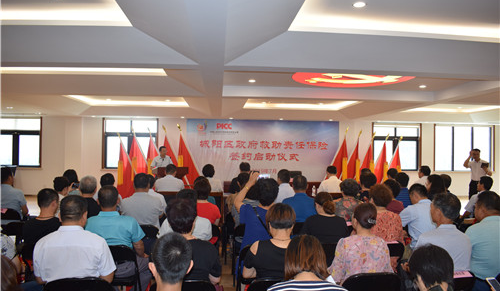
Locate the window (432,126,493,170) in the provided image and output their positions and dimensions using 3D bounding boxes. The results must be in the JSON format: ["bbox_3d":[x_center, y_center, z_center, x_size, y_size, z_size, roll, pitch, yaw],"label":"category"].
[{"bbox_3d":[7.894,0.111,13.862,2.220,1.740,0.150,1,-1,-4],"label":"window"}]

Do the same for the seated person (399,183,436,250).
[{"bbox_3d":[1.700,1.036,3.930,0.520,1.260,0.780,1,-1,-15],"label":"seated person"}]

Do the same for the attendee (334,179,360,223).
[{"bbox_3d":[1.240,1.047,4.850,0.480,1.250,0.750,1,-1,-8],"label":"attendee"}]

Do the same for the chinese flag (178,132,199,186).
[{"bbox_3d":[-1.840,0.411,11.400,0.660,1.680,0.250,1,-1,-5],"label":"chinese flag"}]

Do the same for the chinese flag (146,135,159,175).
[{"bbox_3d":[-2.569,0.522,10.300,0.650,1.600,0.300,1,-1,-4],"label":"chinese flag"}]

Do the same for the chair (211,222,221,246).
[{"bbox_3d":[-0.568,1.266,4.389,0.450,0.800,0.500,1,-1,-5],"label":"chair"}]

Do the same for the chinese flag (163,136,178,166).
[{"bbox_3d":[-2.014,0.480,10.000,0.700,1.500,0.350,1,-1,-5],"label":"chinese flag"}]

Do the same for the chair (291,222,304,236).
[{"bbox_3d":[0.524,1.253,4.319,0.450,0.790,0.480,1,-1,-5],"label":"chair"}]

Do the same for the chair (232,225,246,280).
[{"bbox_3d":[0.025,1.265,4.590,0.450,0.780,0.480,1,-1,-5],"label":"chair"}]

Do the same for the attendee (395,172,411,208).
[{"bbox_3d":[2.075,1.047,5.300,0.500,1.300,0.800,1,-1,-10],"label":"attendee"}]

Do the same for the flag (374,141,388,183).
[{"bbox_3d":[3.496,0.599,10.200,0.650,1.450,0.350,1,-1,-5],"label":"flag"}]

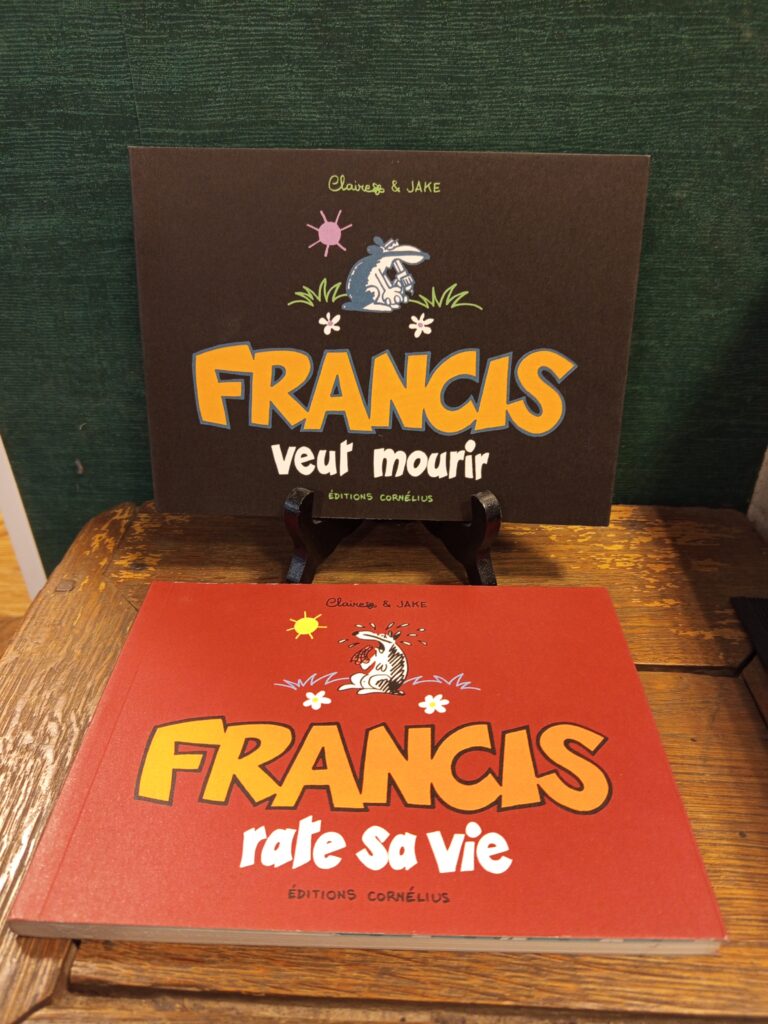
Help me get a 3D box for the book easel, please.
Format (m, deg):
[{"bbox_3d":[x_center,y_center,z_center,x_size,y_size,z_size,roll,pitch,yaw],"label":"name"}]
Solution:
[{"bbox_3d":[0.004,-0.030,0.337,0.101,0.125,0.076,1,35,1],"label":"book easel"}]

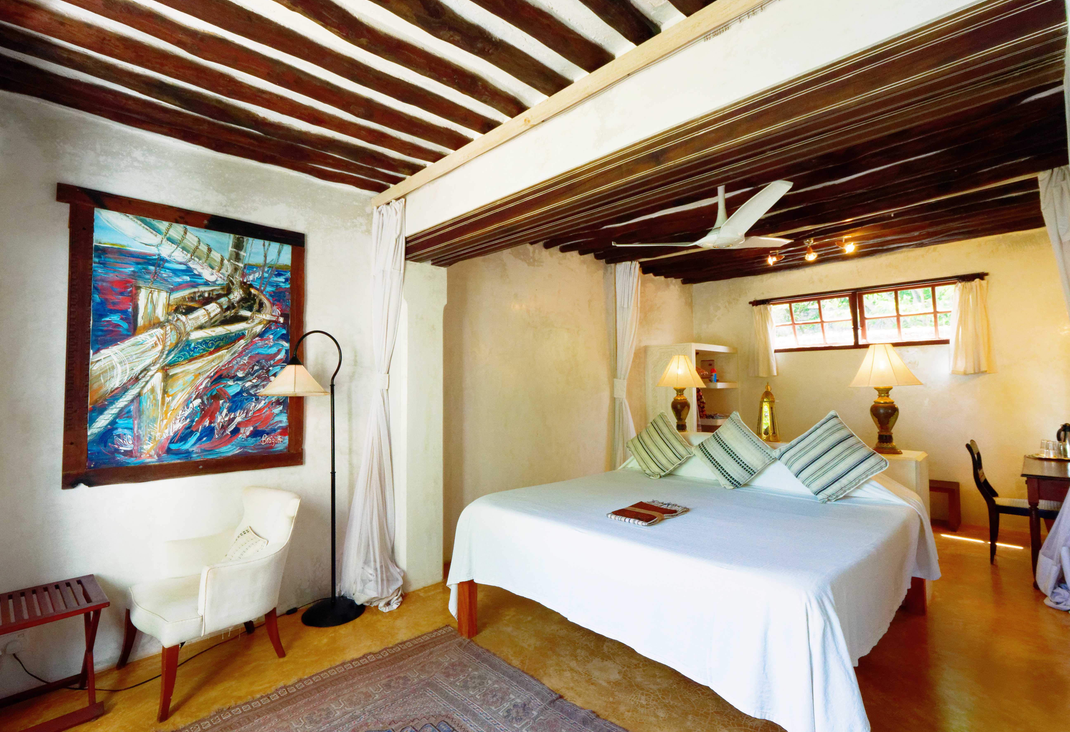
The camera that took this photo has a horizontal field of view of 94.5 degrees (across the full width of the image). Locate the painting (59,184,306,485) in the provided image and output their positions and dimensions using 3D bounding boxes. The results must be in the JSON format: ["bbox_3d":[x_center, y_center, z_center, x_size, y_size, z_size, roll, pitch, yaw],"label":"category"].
[{"bbox_3d":[-1.786,-0.121,2.619,0.050,1.400,1.080,-2,-3,45],"label":"painting"}]

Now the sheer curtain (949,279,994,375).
[{"bbox_3d":[3.920,-0.343,4.464,0.310,0.850,0.100,-2,-3,45],"label":"sheer curtain"}]

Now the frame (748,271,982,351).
[{"bbox_3d":[3.297,-0.481,5.119,2.060,0.600,0.120,-2,-3,45],"label":"frame"}]

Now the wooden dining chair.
[{"bbox_3d":[3.532,0.991,3.611,0.530,0.870,0.440,-2,-3,42],"label":"wooden dining chair"}]

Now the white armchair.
[{"bbox_3d":[-1.495,1.020,2.327,0.610,0.790,0.660,-2,-3,39],"label":"white armchair"}]

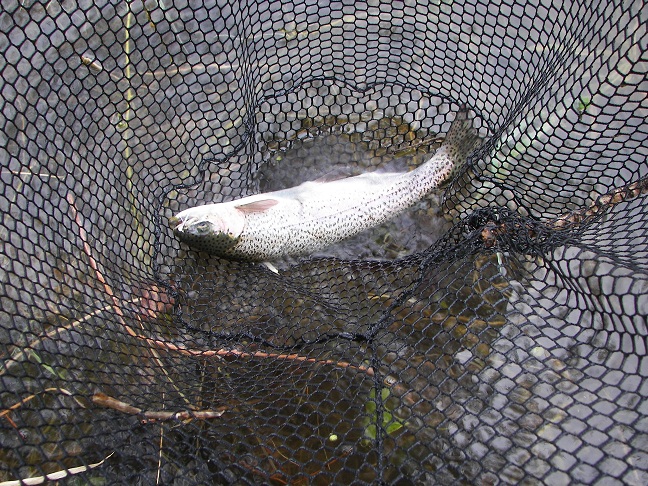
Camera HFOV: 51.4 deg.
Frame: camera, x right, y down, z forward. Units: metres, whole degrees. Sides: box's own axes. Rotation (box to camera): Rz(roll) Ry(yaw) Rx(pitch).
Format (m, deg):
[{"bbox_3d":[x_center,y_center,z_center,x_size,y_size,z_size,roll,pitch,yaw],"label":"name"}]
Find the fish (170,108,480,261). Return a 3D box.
[{"bbox_3d":[0.025,-0.057,0.824,0.410,0.068,0.123,-21,64,-11],"label":"fish"}]

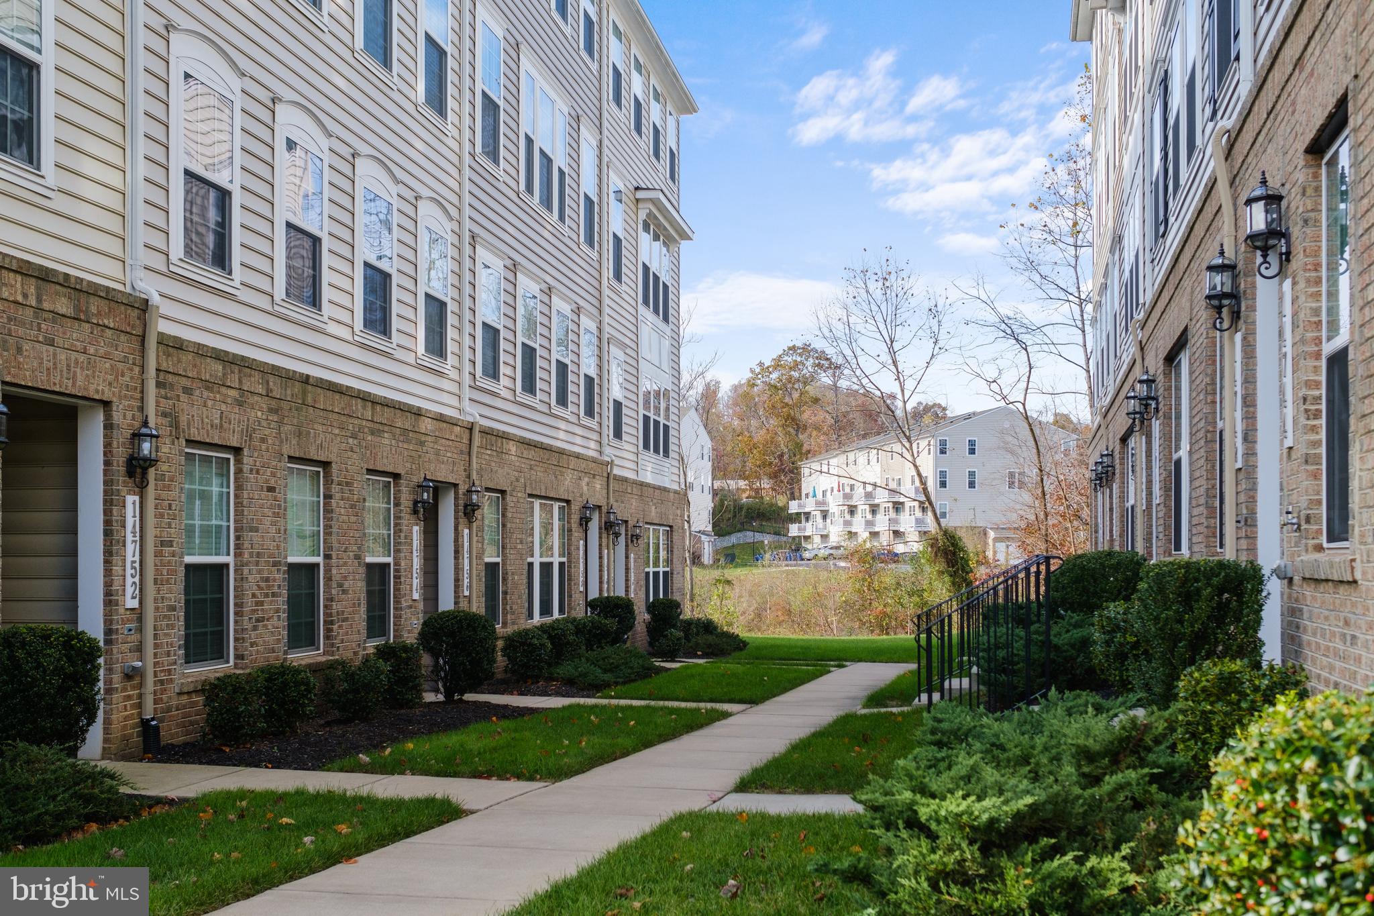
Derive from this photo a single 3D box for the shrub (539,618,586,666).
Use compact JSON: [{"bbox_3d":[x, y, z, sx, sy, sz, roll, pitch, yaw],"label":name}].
[{"bbox_3d":[-1.667,2.459,17.800,0.580,0.660,0.640,0,-2,11],"label":"shrub"}]

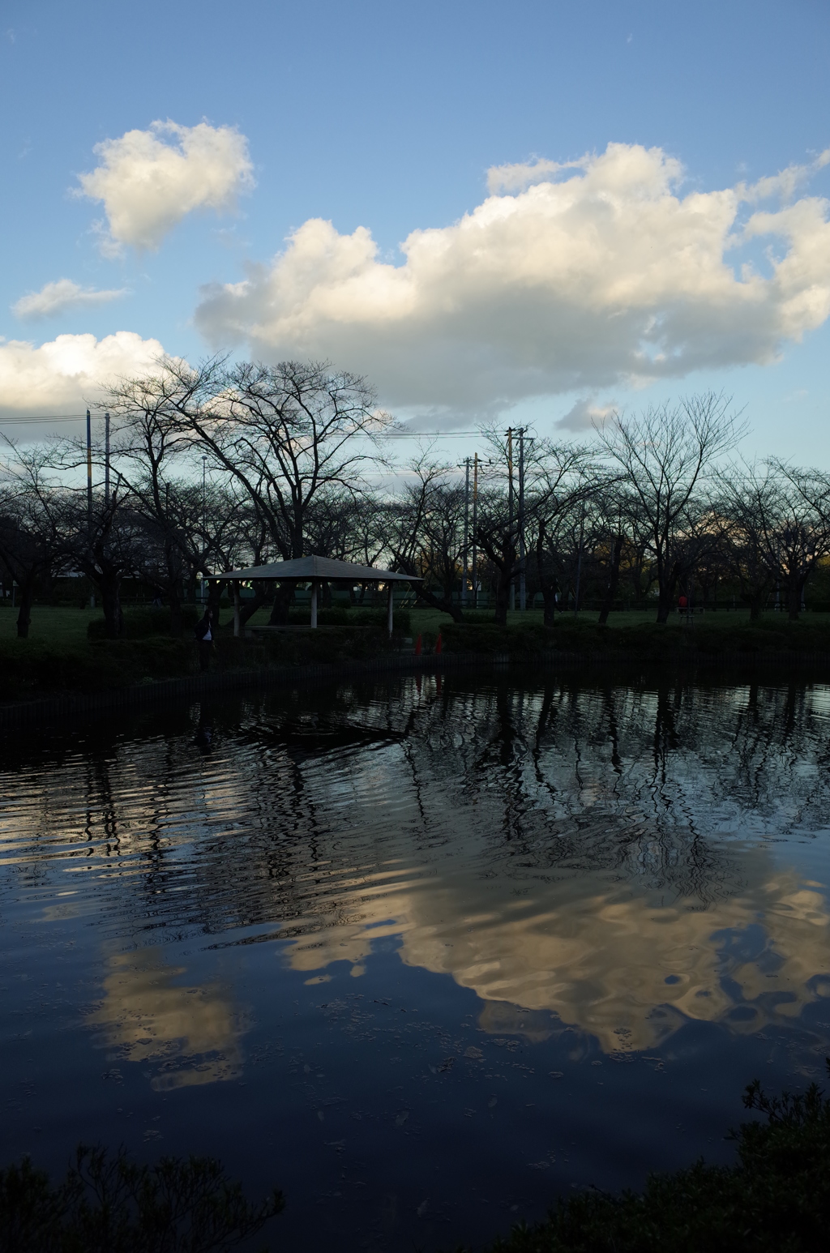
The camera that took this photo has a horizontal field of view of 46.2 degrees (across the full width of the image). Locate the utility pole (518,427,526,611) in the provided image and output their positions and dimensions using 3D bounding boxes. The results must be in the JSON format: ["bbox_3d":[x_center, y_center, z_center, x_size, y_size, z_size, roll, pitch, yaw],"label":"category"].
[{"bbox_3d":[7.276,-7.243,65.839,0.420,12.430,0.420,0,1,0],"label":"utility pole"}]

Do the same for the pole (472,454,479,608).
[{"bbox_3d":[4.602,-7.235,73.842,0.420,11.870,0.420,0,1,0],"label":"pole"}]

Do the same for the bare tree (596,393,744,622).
[{"bbox_3d":[10.977,-5.087,41.884,6.400,9.880,5.800,0,1,0],"label":"bare tree"}]

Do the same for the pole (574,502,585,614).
[{"bbox_3d":[7.953,-3.232,46.933,0.220,5.670,0.220,4,1,0],"label":"pole"}]

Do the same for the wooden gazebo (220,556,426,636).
[{"bbox_3d":[-3.736,-1.052,35.986,5.800,3.160,5.800,2,2,38],"label":"wooden gazebo"}]

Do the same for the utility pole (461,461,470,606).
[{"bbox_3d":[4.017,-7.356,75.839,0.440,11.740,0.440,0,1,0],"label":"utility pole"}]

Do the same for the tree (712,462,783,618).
[{"bbox_3d":[16.022,-4.124,46.909,3.600,7.640,3.500,0,1,0],"label":"tree"}]

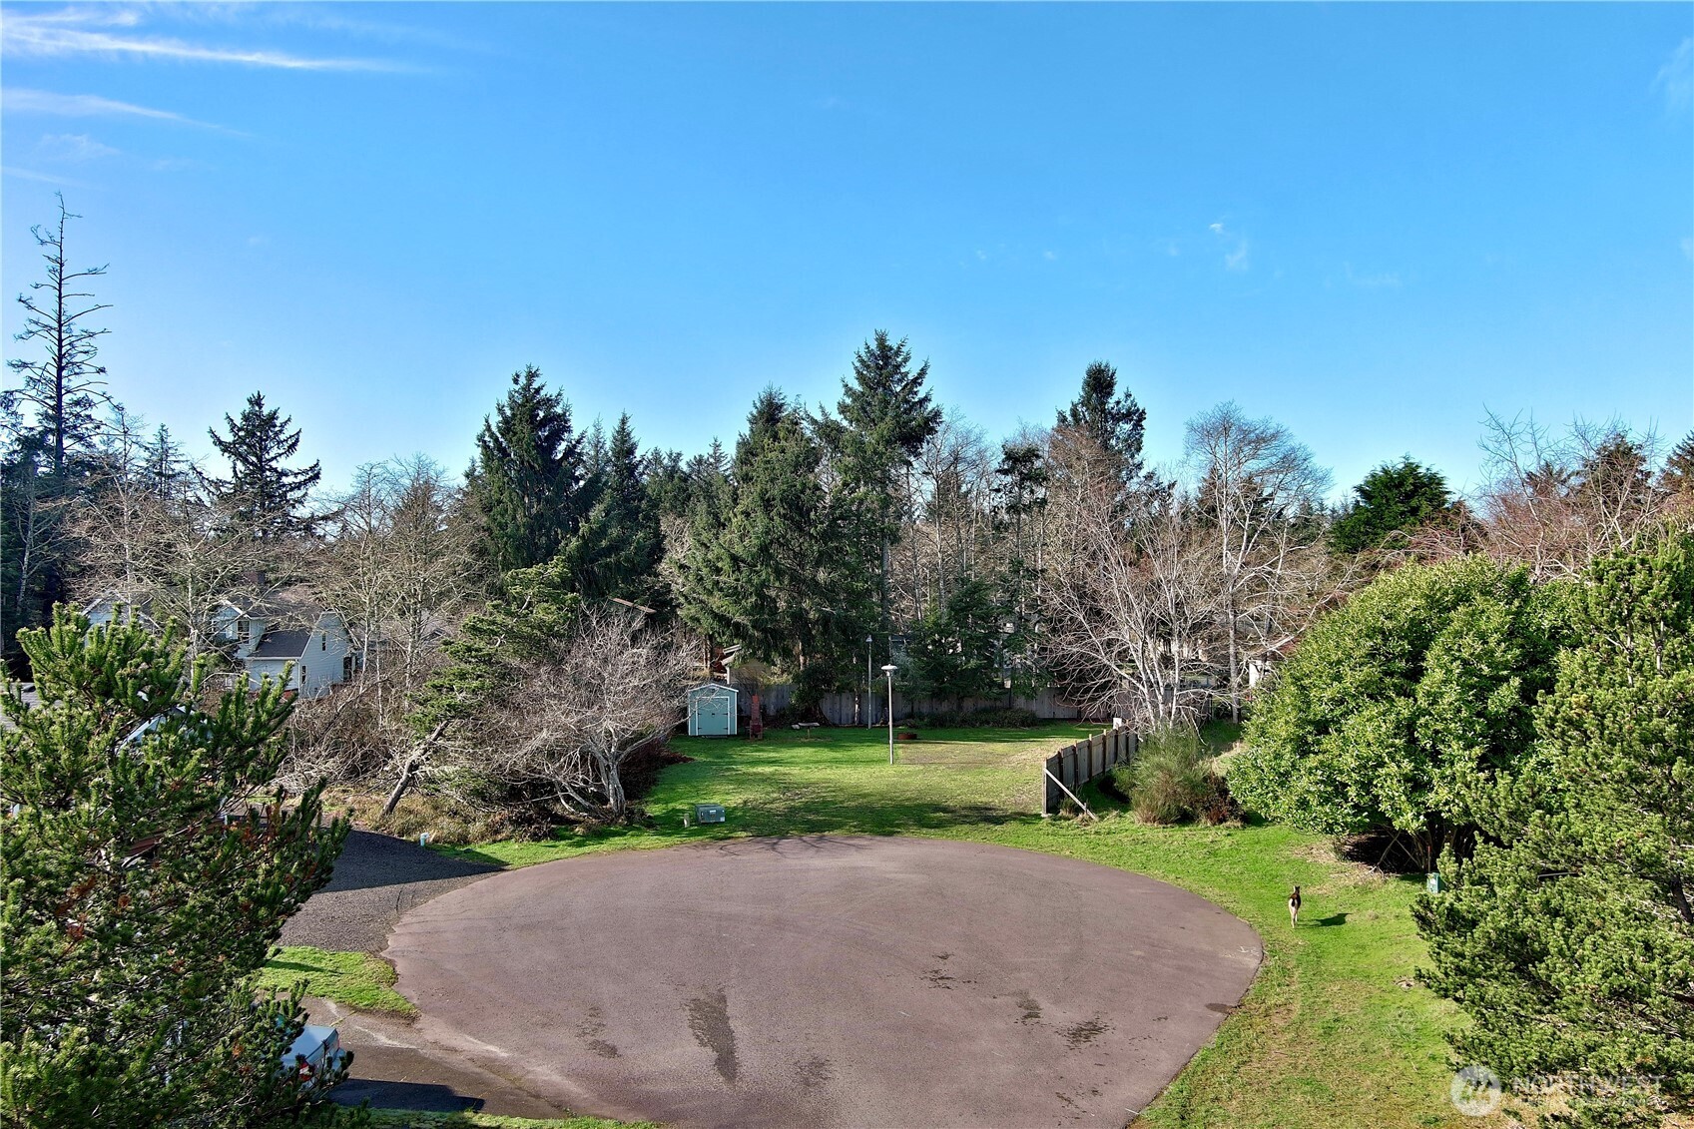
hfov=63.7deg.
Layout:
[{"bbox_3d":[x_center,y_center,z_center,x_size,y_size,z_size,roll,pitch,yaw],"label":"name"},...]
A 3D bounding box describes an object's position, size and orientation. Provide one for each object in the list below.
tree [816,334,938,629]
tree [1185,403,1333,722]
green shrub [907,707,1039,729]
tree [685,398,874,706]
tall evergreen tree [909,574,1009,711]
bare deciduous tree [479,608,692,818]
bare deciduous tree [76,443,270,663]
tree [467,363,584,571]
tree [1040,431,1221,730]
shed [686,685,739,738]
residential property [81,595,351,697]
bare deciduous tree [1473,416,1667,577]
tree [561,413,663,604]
[{"bbox_3d":[1.781,-1.886,71.889,6.900,20.740,6.900,0,1,0],"label":"tree"},{"bbox_3d":[21.544,-0.008,71.909,7.800,16.980,7.500,0,1,0],"label":"tree"},{"bbox_3d":[6.220,7.490,67.200,6.500,1.020,1.600,0,0,0],"label":"green shrub"},{"bbox_3d":[-3.680,-0.550,71.000,10.200,17.090,9.000,0,0,0],"label":"tree"},{"bbox_3d":[5.953,4.518,73.458,5.400,7.900,5.200,0,1,0],"label":"tall evergreen tree"},{"bbox_3d":[-8.450,4.640,44.200,6.700,6.710,6.000,0,0,0],"label":"bare deciduous tree"},{"bbox_3d":[-36.217,1.092,72.921,10.000,14.760,9.500,0,1,0],"label":"bare deciduous tree"},{"bbox_3d":[-18.110,-1.600,77.000,7.200,19.210,7.000,0,0,0],"label":"tree"},{"bbox_3d":[13.691,1.107,65.421,8.500,14.890,8.200,0,1,0],"label":"tree"},{"bbox_3d":[-6.752,7.215,69.283,2.500,2.590,2.700,0,1,-4],"label":"shed"},{"bbox_3d":[-39.300,4.800,86.500,14.600,6.400,10.000,0,0,0],"label":"residential property"},{"bbox_3d":[28.145,1.395,52.922,7.600,14.580,7.300,0,1,0],"label":"bare deciduous tree"},{"bbox_3d":[-13.600,-0.370,79.000,6.300,16.740,6.200,0,0,0],"label":"tree"}]

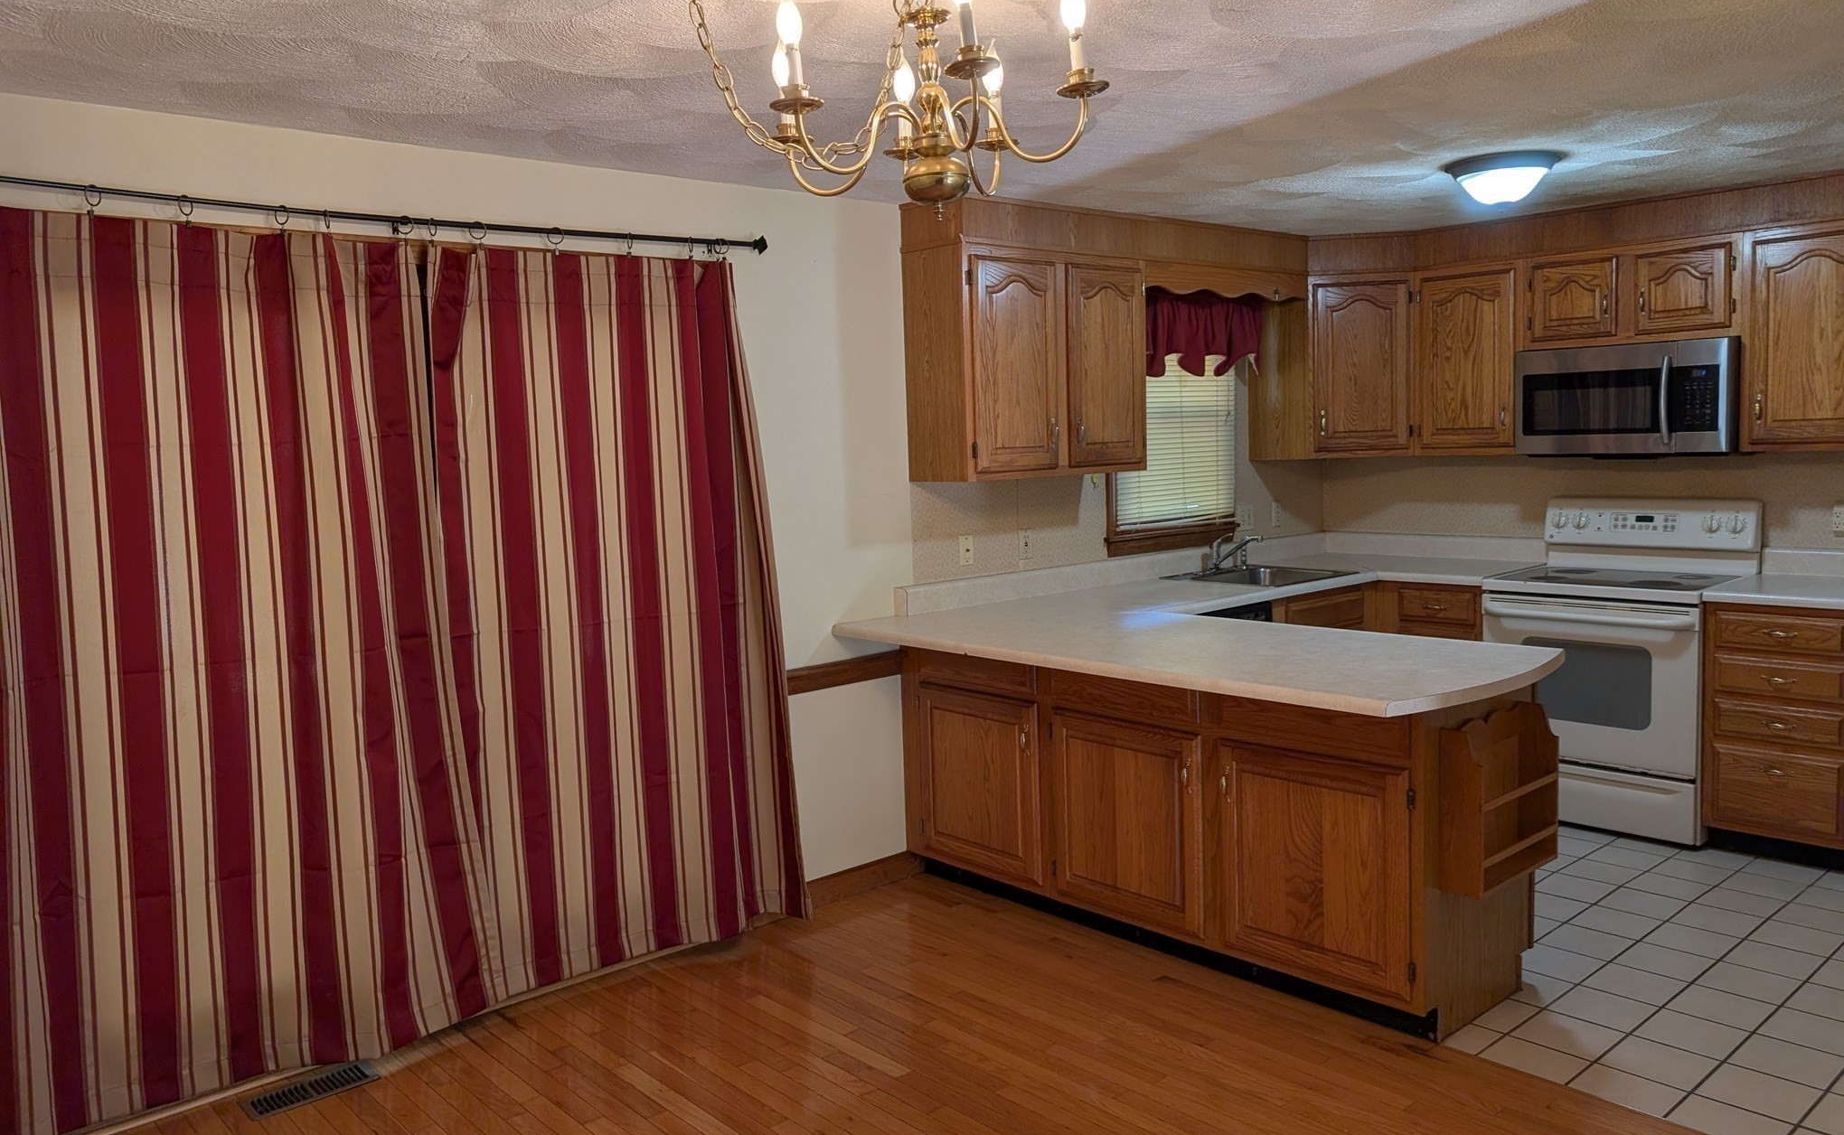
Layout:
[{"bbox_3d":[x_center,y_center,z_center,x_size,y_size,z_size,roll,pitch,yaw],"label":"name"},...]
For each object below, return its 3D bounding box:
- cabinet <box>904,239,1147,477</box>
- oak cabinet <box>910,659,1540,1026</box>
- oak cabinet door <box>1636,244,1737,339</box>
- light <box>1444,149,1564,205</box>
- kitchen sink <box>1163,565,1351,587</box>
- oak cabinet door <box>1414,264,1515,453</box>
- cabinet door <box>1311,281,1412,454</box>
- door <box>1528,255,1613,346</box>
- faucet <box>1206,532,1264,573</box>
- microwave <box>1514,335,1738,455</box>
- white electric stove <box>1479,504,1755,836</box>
[{"bbox_3d":[0.404,-0.724,4.639,0.932,0.782,0.325,-7,8,-41],"label":"cabinet"},{"bbox_3d":[0.801,0.675,4.012,0.620,0.880,1.936,-7,8,-41],"label":"oak cabinet"},{"bbox_3d":[2.769,-1.009,4.661,0.030,0.292,0.318,-7,8,-40],"label":"oak cabinet door"},{"bbox_3d":[1.809,-1.189,3.979,0.350,0.144,0.350,-7,8,-41],"label":"light"},{"bbox_3d":[1.422,0.123,5.385,0.630,0.182,0.560,-7,8,-41],"label":"kitchen sink"},{"bbox_3d":[2.253,-0.847,5.289,0.030,0.703,0.400,-7,8,-40],"label":"oak cabinet door"},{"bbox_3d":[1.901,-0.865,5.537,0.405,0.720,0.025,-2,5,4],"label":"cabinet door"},{"bbox_3d":[2.521,-1.029,4.948,0.030,0.292,0.317,-7,8,-40],"label":"door"},{"bbox_3d":[1.343,-0.053,5.473,0.160,0.160,0.255,-7,8,-41],"label":"faucet"},{"bbox_3d":[2.769,-0.651,4.962,0.400,0.405,0.754,-7,8,-41],"label":"microwave"},{"bbox_3d":[2.693,0.359,4.961,0.680,1.190,0.764,-7,8,-41],"label":"white electric stove"}]

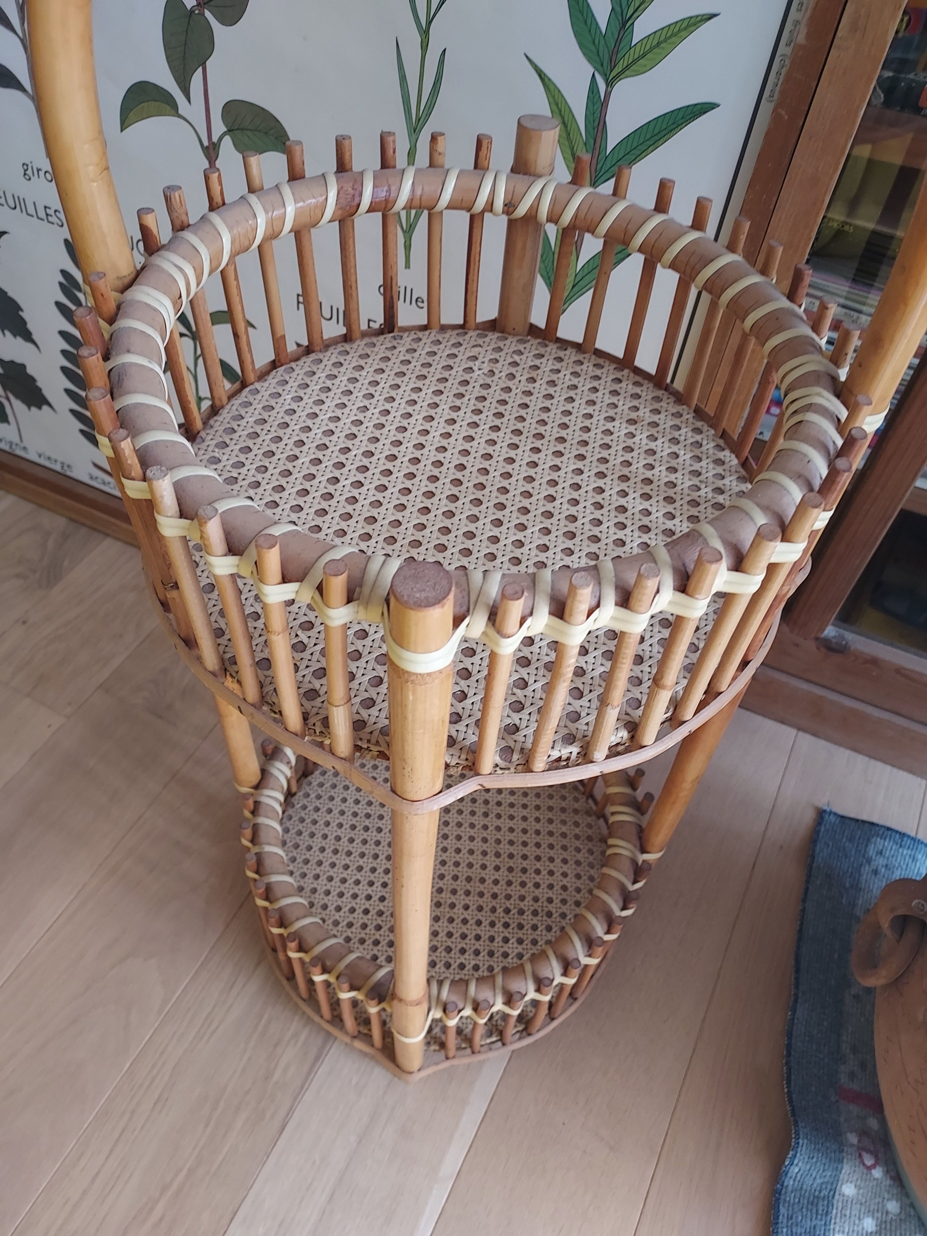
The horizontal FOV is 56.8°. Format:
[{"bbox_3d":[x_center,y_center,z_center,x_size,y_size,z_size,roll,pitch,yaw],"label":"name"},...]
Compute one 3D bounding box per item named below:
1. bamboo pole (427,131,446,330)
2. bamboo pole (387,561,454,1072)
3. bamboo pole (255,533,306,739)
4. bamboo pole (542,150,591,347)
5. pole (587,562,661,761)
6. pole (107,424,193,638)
[{"bbox_3d":[-0.017,-0.230,0.524,0.008,0.121,0.008,-4,50,-7],"label":"bamboo pole"},{"bbox_3d":[-0.029,0.182,0.486,0.022,0.595,0.022,8,50,2],"label":"bamboo pole"},{"bbox_3d":[-0.067,0.014,0.321,0.007,0.121,0.007,23,53,14],"label":"bamboo pole"},{"bbox_3d":[0.062,-0.217,0.519,0.008,0.121,0.008,18,53,9],"label":"bamboo pole"},{"bbox_3d":[0.058,0.024,0.321,0.007,0.121,0.007,-13,53,-13],"label":"pole"},{"bbox_3d":[-0.125,-0.028,0.351,0.008,0.121,0.008,-29,59,-24],"label":"pole"}]

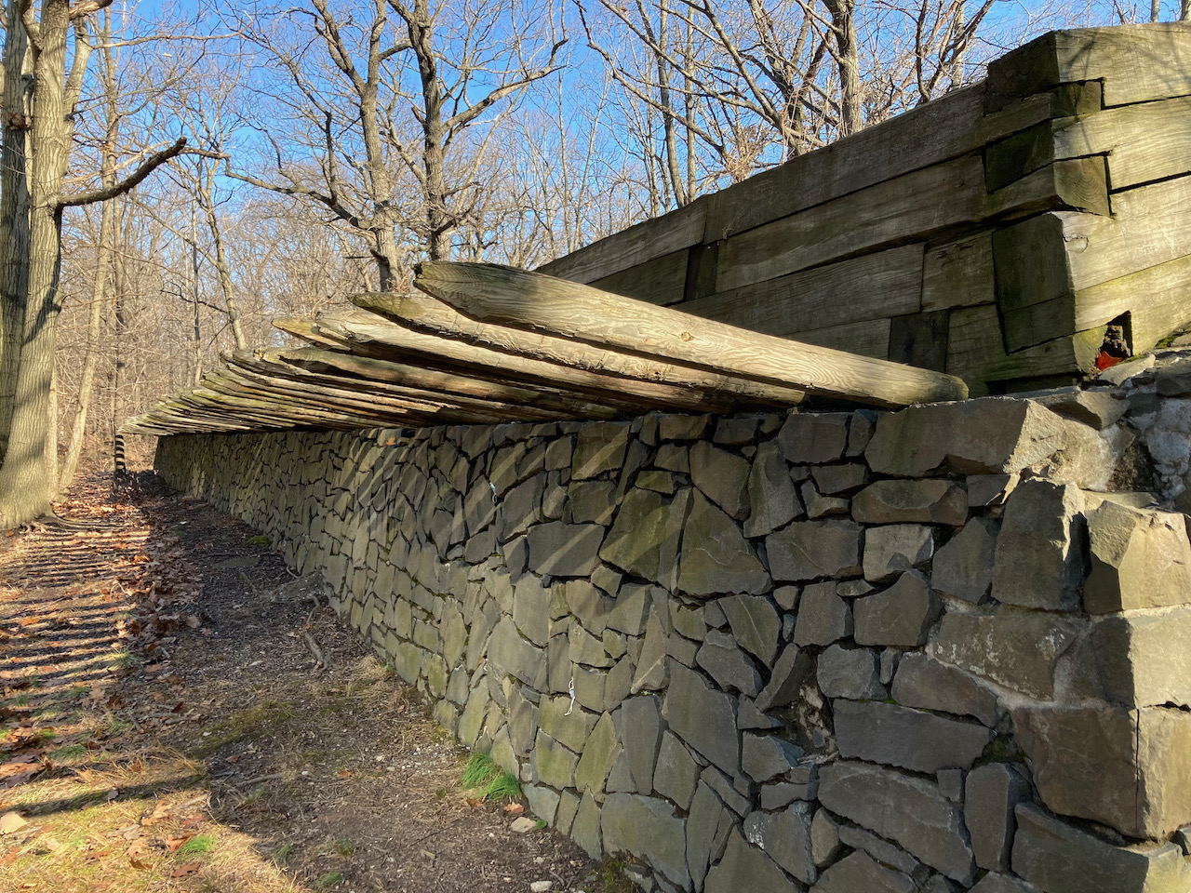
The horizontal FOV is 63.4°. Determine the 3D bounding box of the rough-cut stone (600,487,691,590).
[{"bbox_3d":[0.235,0.289,3.320,0.200,0.333,0.574,5,-2,-26],"label":"rough-cut stone"}]

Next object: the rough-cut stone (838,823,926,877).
[{"bbox_3d":[0.734,0.992,2.380,0.114,0.052,0.275,10,-5,-26],"label":"rough-cut stone"}]

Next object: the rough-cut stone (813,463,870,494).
[{"bbox_3d":[0.673,0.083,2.519,0.120,0.081,0.202,-2,2,-27],"label":"rough-cut stone"}]

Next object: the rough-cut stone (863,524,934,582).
[{"bbox_3d":[0.763,0.254,2.321,0.140,0.145,0.212,-2,2,-27],"label":"rough-cut stone"}]

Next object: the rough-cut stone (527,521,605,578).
[{"bbox_3d":[-0.057,0.421,3.887,0.200,0.254,0.739,5,-2,-26],"label":"rough-cut stone"}]

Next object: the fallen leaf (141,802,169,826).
[{"bbox_3d":[-1.800,1.490,3.943,0.090,0.040,0.140,0,1,9],"label":"fallen leaf"}]

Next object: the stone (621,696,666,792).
[{"bbox_3d":[0.196,0.991,3.276,0.150,0.319,0.256,-2,2,-27],"label":"stone"}]

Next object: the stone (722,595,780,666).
[{"bbox_3d":[0.479,0.502,2.719,0.137,0.181,0.286,5,-2,-26],"label":"stone"}]

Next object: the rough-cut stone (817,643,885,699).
[{"bbox_3d":[0.680,0.571,2.417,0.130,0.139,0.217,8,-3,-25],"label":"rough-cut stone"}]

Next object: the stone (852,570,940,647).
[{"bbox_3d":[0.762,0.395,2.315,0.146,0.203,0.247,8,-3,-25],"label":"stone"}]

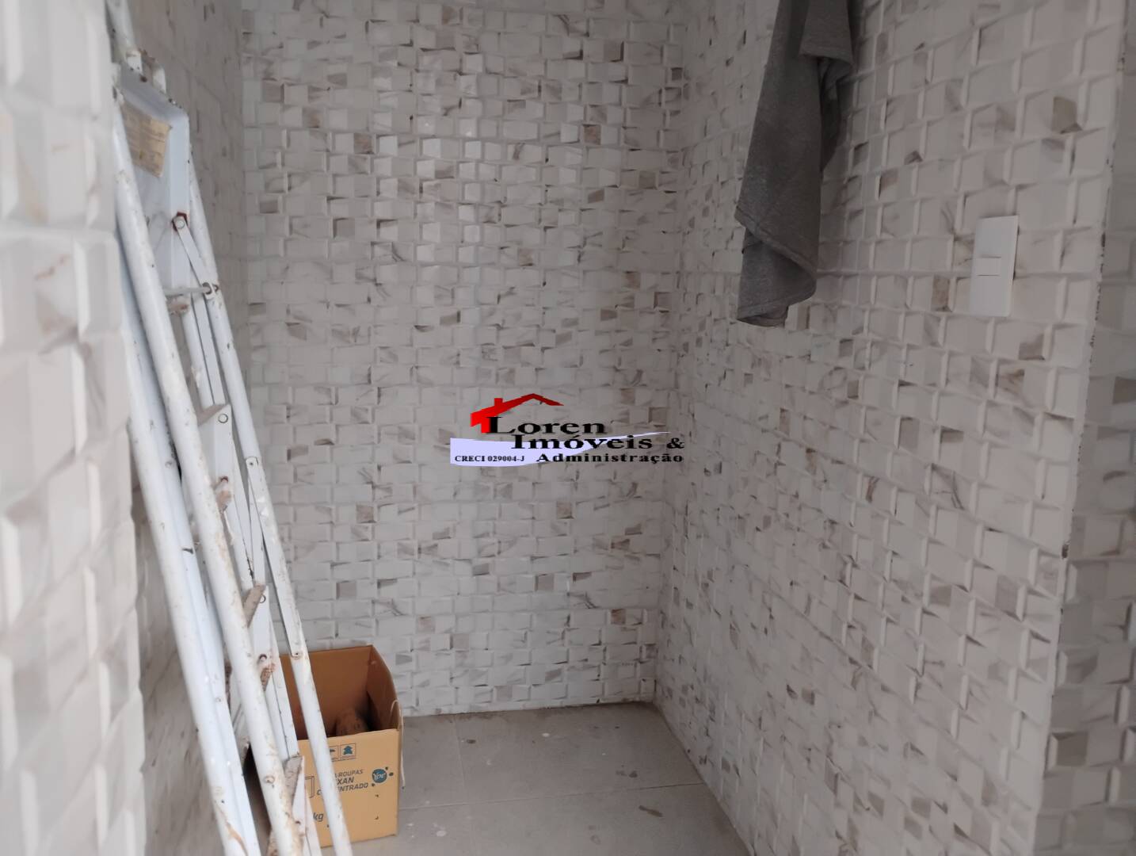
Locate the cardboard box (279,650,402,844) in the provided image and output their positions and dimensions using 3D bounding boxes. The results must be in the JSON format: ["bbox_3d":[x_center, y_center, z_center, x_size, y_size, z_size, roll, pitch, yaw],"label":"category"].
[{"bbox_3d":[-0.547,0.722,2.139,0.251,0.245,0.462,-1,9,-18],"label":"cardboard box"}]

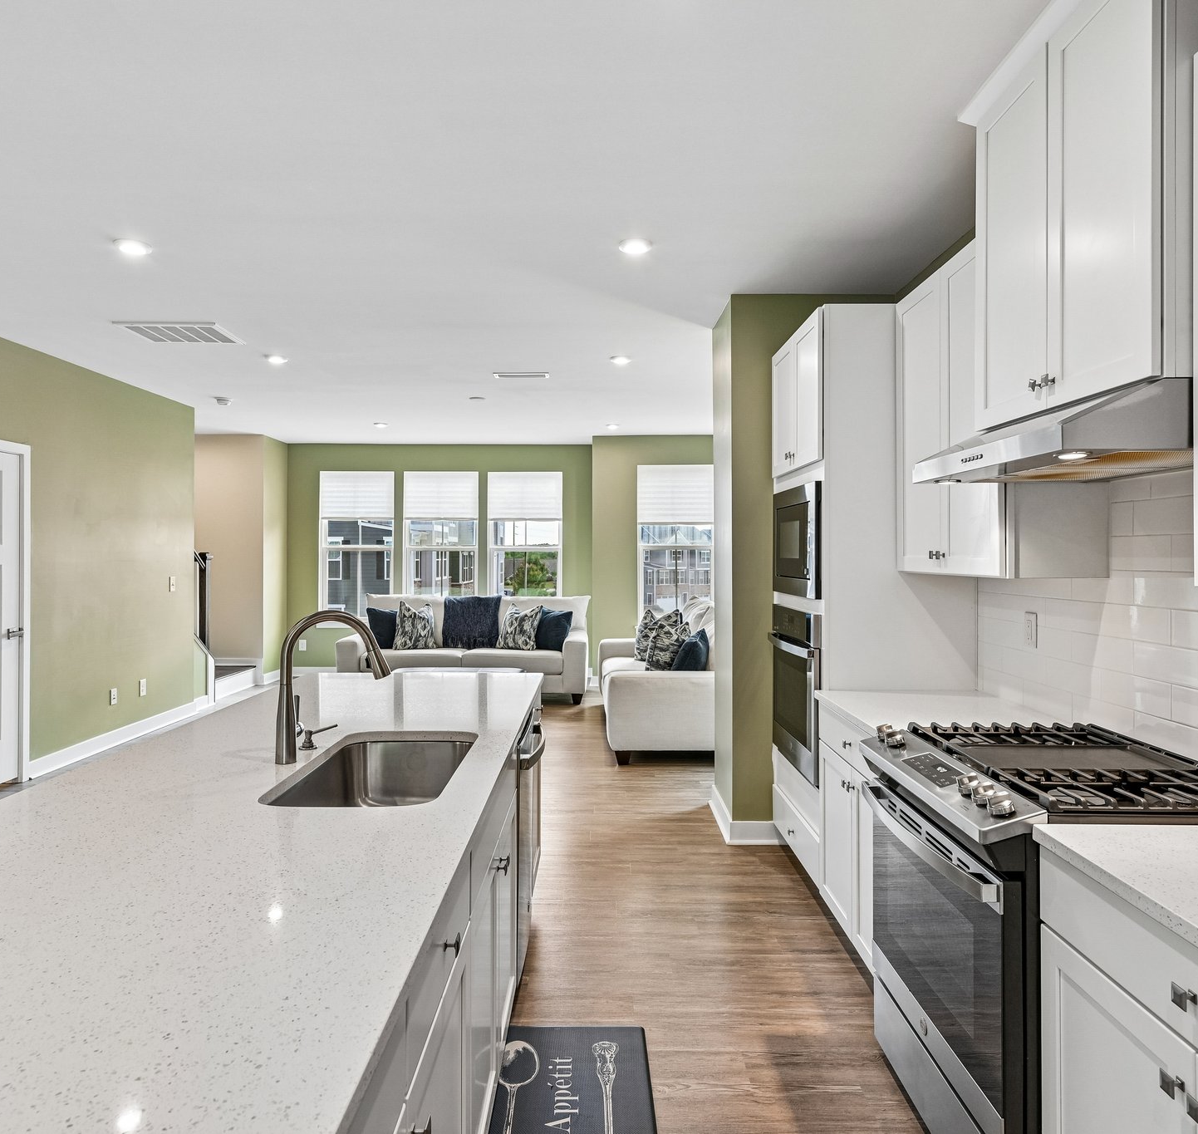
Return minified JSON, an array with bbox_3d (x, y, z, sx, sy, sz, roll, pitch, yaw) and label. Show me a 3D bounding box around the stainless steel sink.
[{"bbox_3d":[-0.535,0.605,2.016,0.395,0.220,0.720,0,1,0],"label":"stainless steel sink"}]

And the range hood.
[{"bbox_3d":[1.218,-0.318,2.011,0.553,0.143,0.762,0,1,0],"label":"range hood"}]

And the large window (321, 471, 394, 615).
[{"bbox_3d":[-2.845,-0.243,9.492,0.866,1.769,0.110,0,1,0],"label":"large window"}]

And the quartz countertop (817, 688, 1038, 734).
[{"bbox_3d":[1.193,0.519,2.804,0.634,0.036,0.820,0,1,0],"label":"quartz countertop"}]

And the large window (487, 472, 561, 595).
[{"bbox_3d":[-0.866,-0.243,9.492,0.877,1.769,0.110,0,1,0],"label":"large window"}]

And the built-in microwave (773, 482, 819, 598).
[{"bbox_3d":[1.104,-0.112,3.604,0.472,0.473,0.760,0,1,0],"label":"built-in microwave"}]

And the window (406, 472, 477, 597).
[{"bbox_3d":[-1.853,-0.210,9.492,0.889,1.829,0.120,0,1,0],"label":"window"}]

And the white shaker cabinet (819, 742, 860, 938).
[{"bbox_3d":[1.183,0.999,2.991,0.595,0.615,0.450,0,1,0],"label":"white shaker cabinet"}]

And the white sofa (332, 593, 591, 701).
[{"bbox_3d":[-1.320,0.823,8.274,2.460,1.020,0.960,0,1,0],"label":"white sofa"}]

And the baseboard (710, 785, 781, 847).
[{"bbox_3d":[0.762,1.318,4.329,0.245,0.120,0.700,0,1,0],"label":"baseboard"}]

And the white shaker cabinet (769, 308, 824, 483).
[{"bbox_3d":[1.145,-0.707,3.500,0.600,0.580,0.850,0,1,0],"label":"white shaker cabinet"}]

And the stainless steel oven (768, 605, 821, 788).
[{"bbox_3d":[1.153,0.532,3.614,0.615,0.700,0.760,0,1,0],"label":"stainless steel oven"}]

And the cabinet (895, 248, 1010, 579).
[{"bbox_3d":[1.343,-0.504,2.775,0.315,1.067,0.835,0,1,0],"label":"cabinet"}]

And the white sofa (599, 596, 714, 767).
[{"bbox_3d":[0.513,0.849,6.638,0.990,1.000,2.310,0,1,0],"label":"white sofa"}]

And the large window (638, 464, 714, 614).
[{"bbox_3d":[0.857,-0.194,8.741,0.883,1.827,0.120,0,1,0],"label":"large window"}]

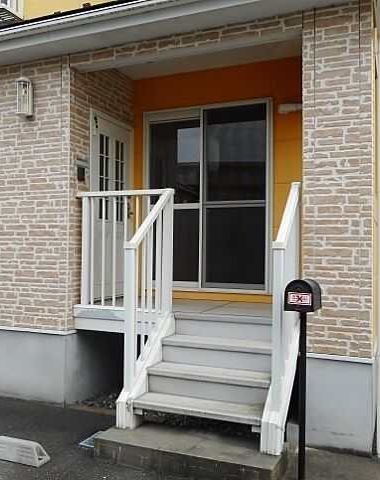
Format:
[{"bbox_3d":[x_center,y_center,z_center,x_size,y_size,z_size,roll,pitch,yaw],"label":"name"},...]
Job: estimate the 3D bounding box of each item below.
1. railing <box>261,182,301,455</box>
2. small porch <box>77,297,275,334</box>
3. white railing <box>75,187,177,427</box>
[{"bbox_3d":[0.690,0.478,3.465,0.161,1.933,0.794,0,-1,22],"label":"railing"},{"bbox_3d":[0.091,0.779,4.652,2.136,0.234,1.096,0,-1,22],"label":"small porch"},{"bbox_3d":[-0.754,0.479,4.053,1.007,1.933,0.805,0,-1,22],"label":"white railing"}]

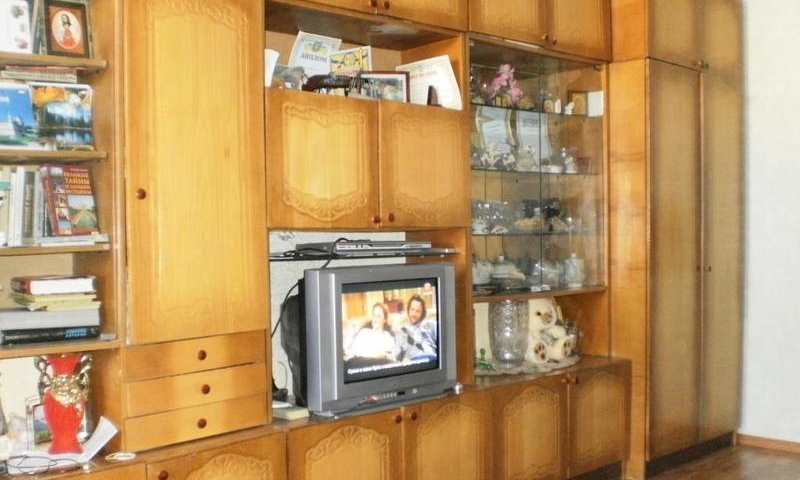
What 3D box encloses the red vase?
[{"bbox_3d":[-0.917,0.439,2.400,0.145,0.270,0.115,-1,2,-30],"label":"red vase"}]

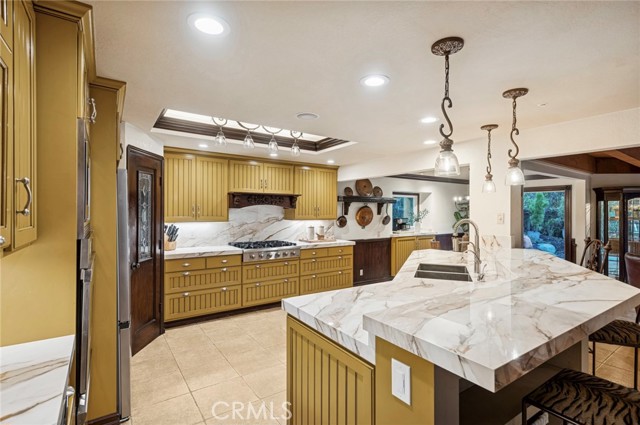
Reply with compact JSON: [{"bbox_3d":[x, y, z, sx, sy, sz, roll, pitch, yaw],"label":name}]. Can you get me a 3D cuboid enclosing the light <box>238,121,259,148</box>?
[{"bbox_3d":[-0.746,-0.804,3.130,0.150,0.280,0.150,0,0,-35],"label":"light"}]

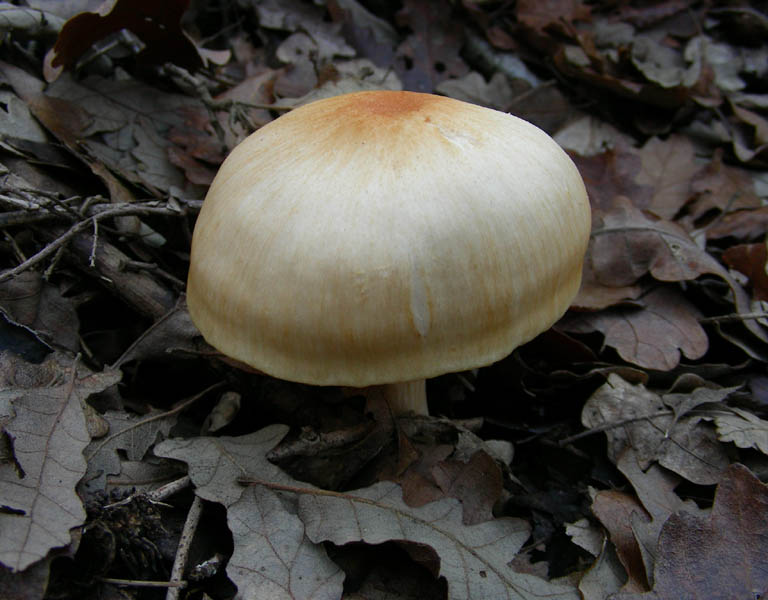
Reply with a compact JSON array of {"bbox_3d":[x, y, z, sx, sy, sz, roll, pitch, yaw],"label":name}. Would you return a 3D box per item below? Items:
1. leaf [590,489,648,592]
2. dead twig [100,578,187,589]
[{"bbox_3d":[0.057,0.058,0.215,0.013,0.009,0.029,-10,47,3],"label":"leaf"},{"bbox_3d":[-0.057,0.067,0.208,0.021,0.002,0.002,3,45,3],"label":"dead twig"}]

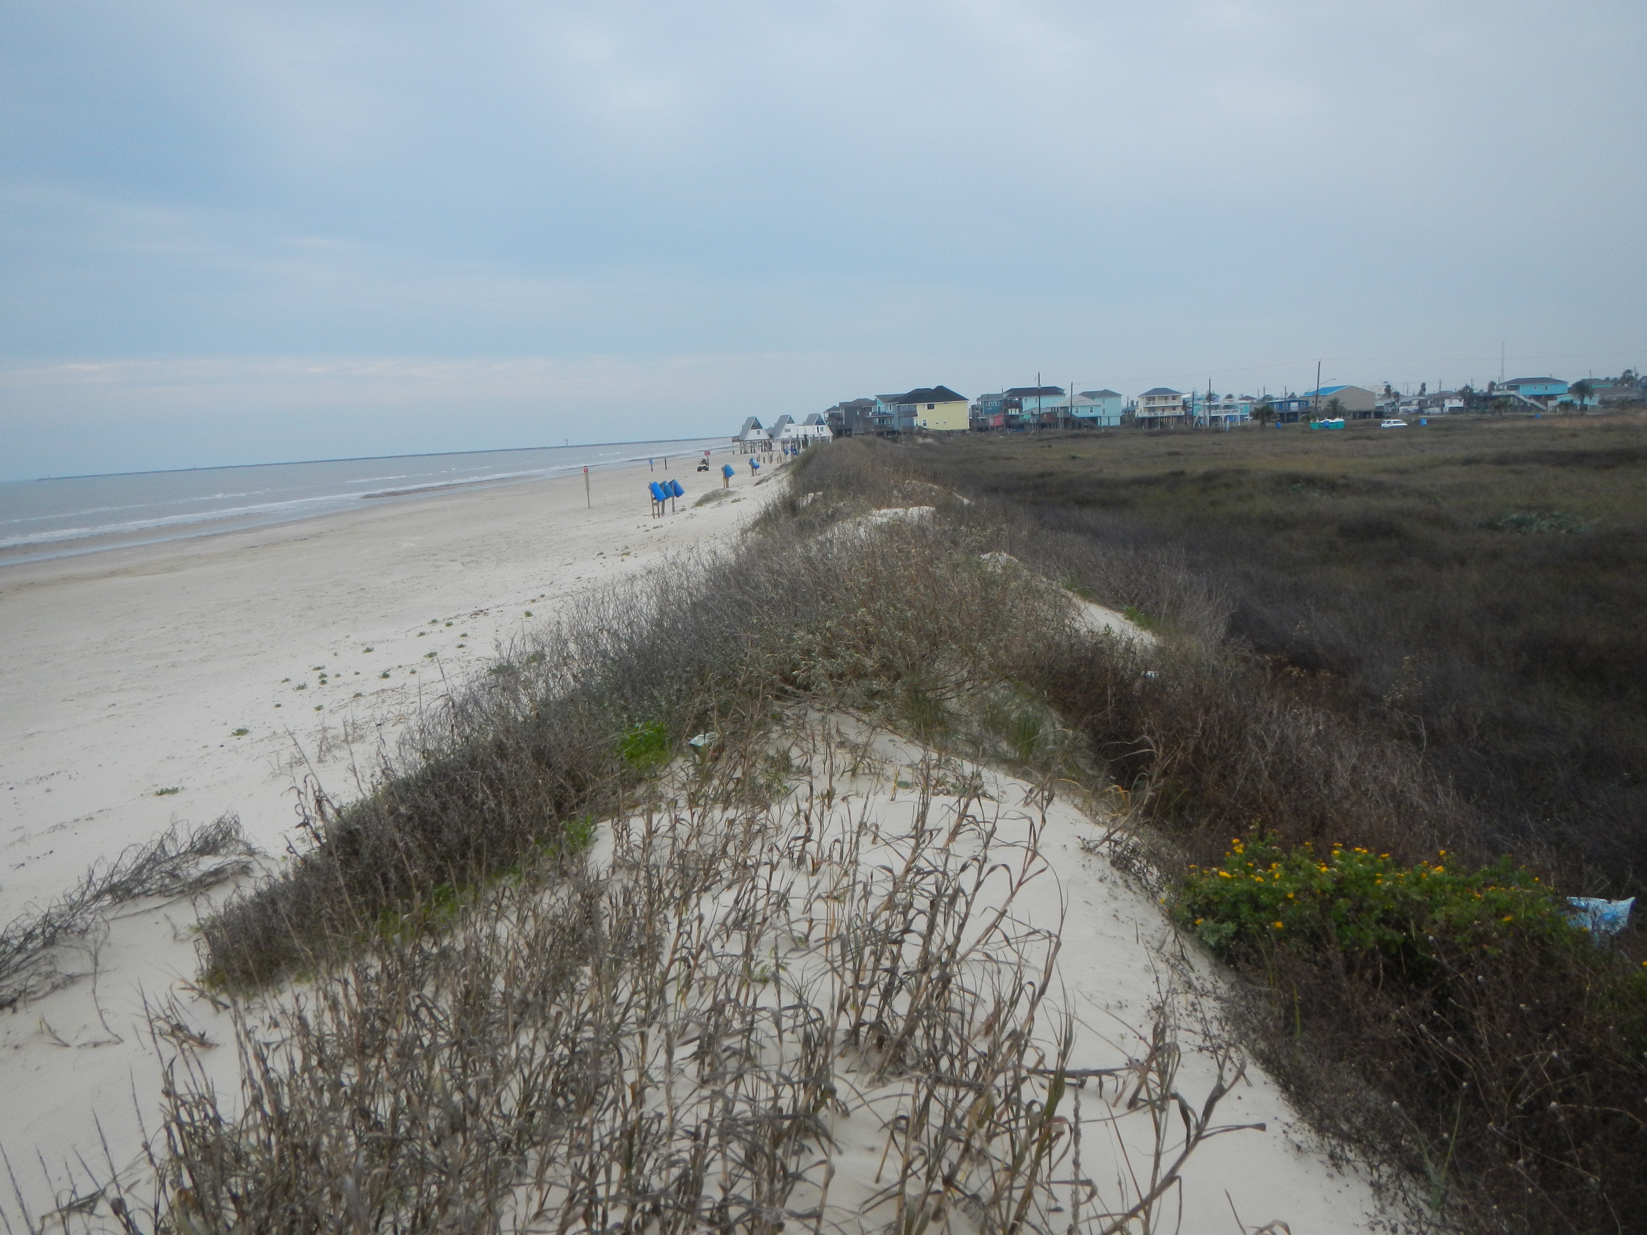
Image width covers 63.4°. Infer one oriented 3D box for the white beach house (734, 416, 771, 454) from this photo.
[{"bbox_3d":[-16.308,-42.305,308.688,6.500,8.300,8.500,-6,8,-15],"label":"white beach house"}]

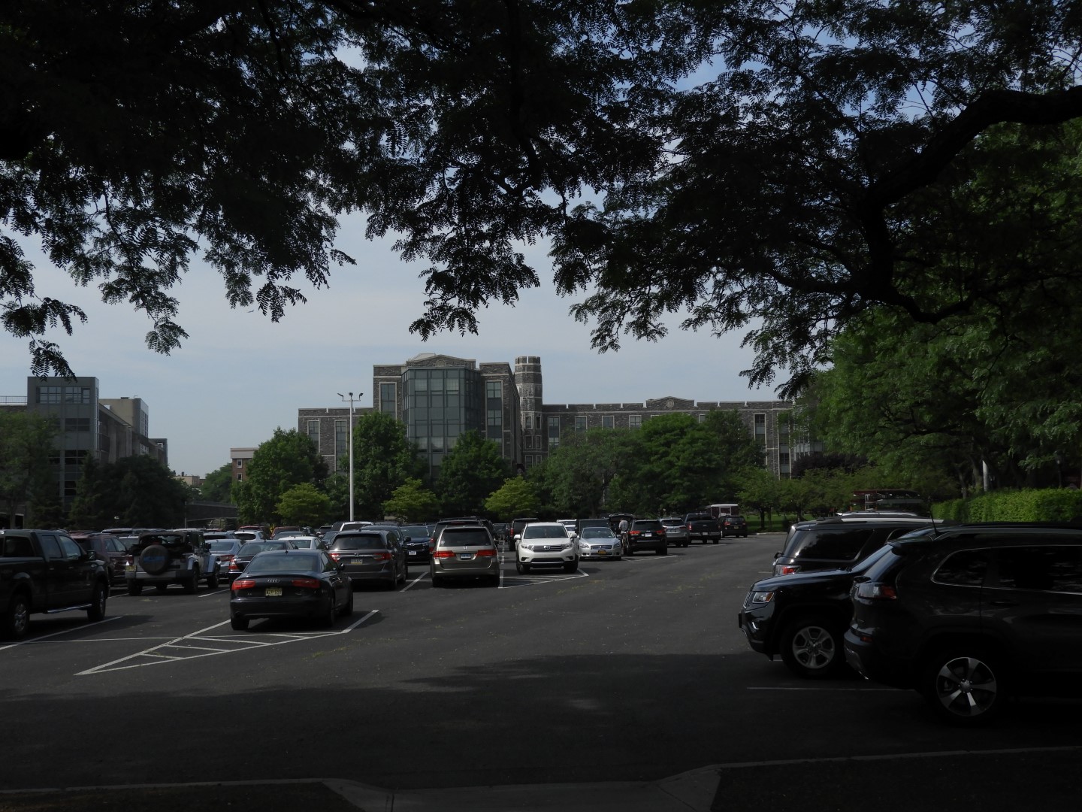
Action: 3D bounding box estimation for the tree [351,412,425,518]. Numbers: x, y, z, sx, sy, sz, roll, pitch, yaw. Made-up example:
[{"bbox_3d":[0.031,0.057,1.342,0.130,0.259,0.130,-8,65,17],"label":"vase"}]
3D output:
[{"bbox_3d":[-14.888,6.791,122.000,7.753,12.346,7.753,-1,-4,0],"label":"tree"}]

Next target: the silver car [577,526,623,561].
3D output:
[{"bbox_3d":[2.540,6.188,56.600,1.810,1.480,4.850,0,-5,-1],"label":"silver car"}]

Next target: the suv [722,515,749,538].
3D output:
[{"bbox_3d":[15.100,9.499,98.600,1.850,1.690,4.500,-1,-5,0],"label":"suv"}]

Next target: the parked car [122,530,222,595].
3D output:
[{"bbox_3d":[-10.400,4.379,35.600,1.870,1.800,4.050,0,-5,-1],"label":"parked car"}]

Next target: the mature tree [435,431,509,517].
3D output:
[{"bbox_3d":[-6.764,7.626,122.000,7.176,10.386,7.176,-1,-4,0],"label":"mature tree"}]

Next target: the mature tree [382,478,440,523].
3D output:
[{"bbox_3d":[-10.897,8.736,105.000,4.827,5.334,4.827,-1,-4,0],"label":"mature tree"}]

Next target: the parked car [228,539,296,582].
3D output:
[{"bbox_3d":[-7.720,4.564,35.900,1.800,1.450,4.650,0,-5,-4],"label":"parked car"}]

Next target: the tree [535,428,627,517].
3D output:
[{"bbox_3d":[4.111,7.592,128.000,9.500,10.732,9.000,0,-5,-1],"label":"tree"}]

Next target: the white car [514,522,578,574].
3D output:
[{"bbox_3d":[0.116,4.902,43.370,1.910,1.750,4.790,-1,-4,-2],"label":"white car"}]

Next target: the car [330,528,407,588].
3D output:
[{"bbox_3d":[-5.130,4.540,37.200,1.910,1.700,4.800,0,-5,-1],"label":"car"}]

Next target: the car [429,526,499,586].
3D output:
[{"bbox_3d":[-2.220,4.553,38.200,1.960,1.760,5.100,0,-5,-1],"label":"car"}]

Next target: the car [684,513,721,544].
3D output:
[{"bbox_3d":[10.220,7.850,80.300,2.030,1.950,5.850,-1,-5,0],"label":"car"}]

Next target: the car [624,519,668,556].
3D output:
[{"bbox_3d":[5.206,6.554,62.968,1.940,1.750,4.820,-1,-4,0],"label":"car"}]

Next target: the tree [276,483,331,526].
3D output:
[{"bbox_3d":[-19.948,8.995,105.000,4.614,5.141,4.614,-1,-4,0],"label":"tree"}]

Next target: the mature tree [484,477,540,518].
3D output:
[{"bbox_3d":[-2.483,9.075,113.000,5.000,5.372,5.000,0,-5,-1],"label":"mature tree"}]

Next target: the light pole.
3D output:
[{"bbox_3d":[-11.485,3.918,75.500,1.550,9.486,1.500,0,-5,-1],"label":"light pole"}]

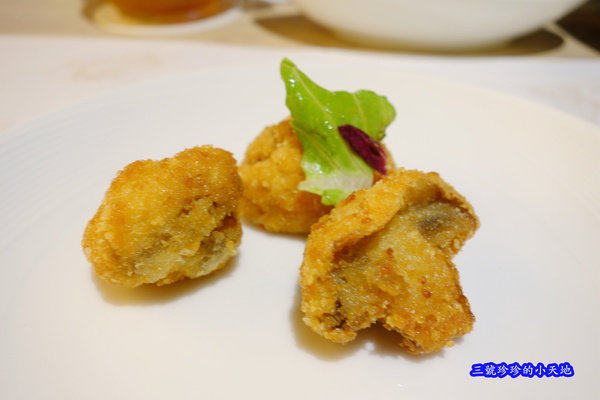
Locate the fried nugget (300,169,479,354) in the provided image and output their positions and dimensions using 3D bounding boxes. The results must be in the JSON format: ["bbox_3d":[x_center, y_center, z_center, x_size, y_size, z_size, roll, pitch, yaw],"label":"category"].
[{"bbox_3d":[0.023,0.017,0.128,0.045,0.049,0.041,-3,38,-5],"label":"fried nugget"}]

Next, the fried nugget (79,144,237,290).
[{"bbox_3d":[-0.043,0.005,0.152,0.048,0.039,0.041,-9,38,-11],"label":"fried nugget"}]

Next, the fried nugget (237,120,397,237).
[{"bbox_3d":[0.006,-0.010,0.175,0.057,0.034,0.048,0,38,0],"label":"fried nugget"}]

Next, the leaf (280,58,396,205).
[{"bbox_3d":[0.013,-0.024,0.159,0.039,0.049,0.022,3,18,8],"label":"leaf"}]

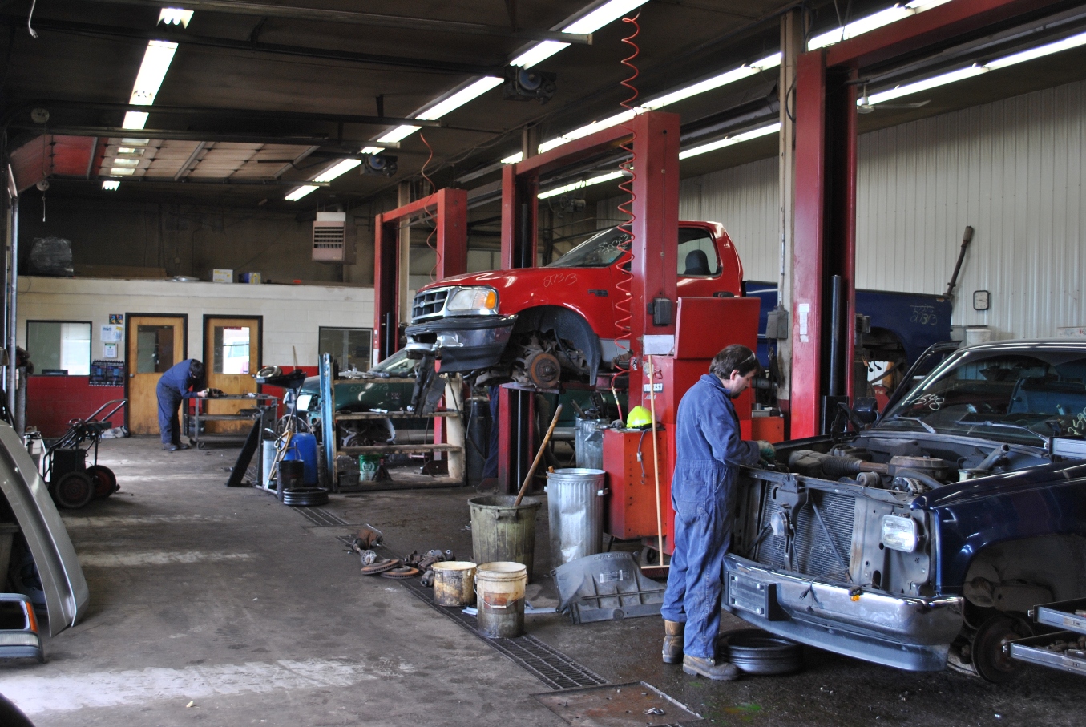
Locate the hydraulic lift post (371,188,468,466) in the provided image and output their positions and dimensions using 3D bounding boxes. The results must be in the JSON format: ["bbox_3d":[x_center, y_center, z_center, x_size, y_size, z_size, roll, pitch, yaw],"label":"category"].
[{"bbox_3d":[-1.786,-0.433,15.293,0.450,3.600,3.350,0,1,-24],"label":"hydraulic lift post"}]

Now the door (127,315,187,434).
[{"bbox_3d":[-6.722,0.186,18.918,1.000,2.070,0.110,0,1,-24],"label":"door"}]

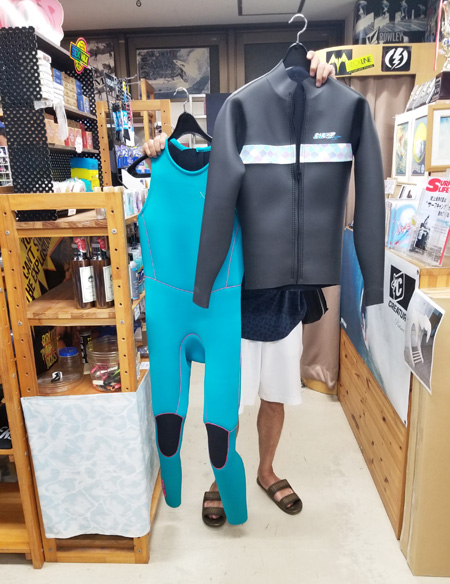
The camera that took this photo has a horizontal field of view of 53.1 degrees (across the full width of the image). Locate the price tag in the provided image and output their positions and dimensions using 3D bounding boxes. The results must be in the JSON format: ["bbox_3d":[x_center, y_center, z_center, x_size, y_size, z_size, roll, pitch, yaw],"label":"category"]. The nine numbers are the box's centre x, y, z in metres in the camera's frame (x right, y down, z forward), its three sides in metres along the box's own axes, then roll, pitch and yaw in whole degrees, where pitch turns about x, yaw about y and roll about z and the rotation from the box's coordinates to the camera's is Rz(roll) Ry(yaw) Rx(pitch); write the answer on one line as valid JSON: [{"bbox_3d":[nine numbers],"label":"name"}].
[{"bbox_3d":[-0.565,-0.570,1.743,0.005,0.062,0.070,3,15,17],"label":"price tag"}]

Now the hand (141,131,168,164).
[{"bbox_3d":[-0.217,-0.441,1.394,0.085,0.100,0.095,0,14,3],"label":"hand"}]

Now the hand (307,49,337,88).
[{"bbox_3d":[0.283,-0.656,1.329,0.090,0.105,0.095,0,14,3],"label":"hand"}]

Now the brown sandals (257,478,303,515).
[{"bbox_3d":[0.260,0.946,2.175,0.106,0.090,0.285,-11,17,-34],"label":"brown sandals"}]

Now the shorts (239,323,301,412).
[{"bbox_3d":[0.147,0.260,2.042,0.390,0.470,0.260,-4,15,-12],"label":"shorts"}]

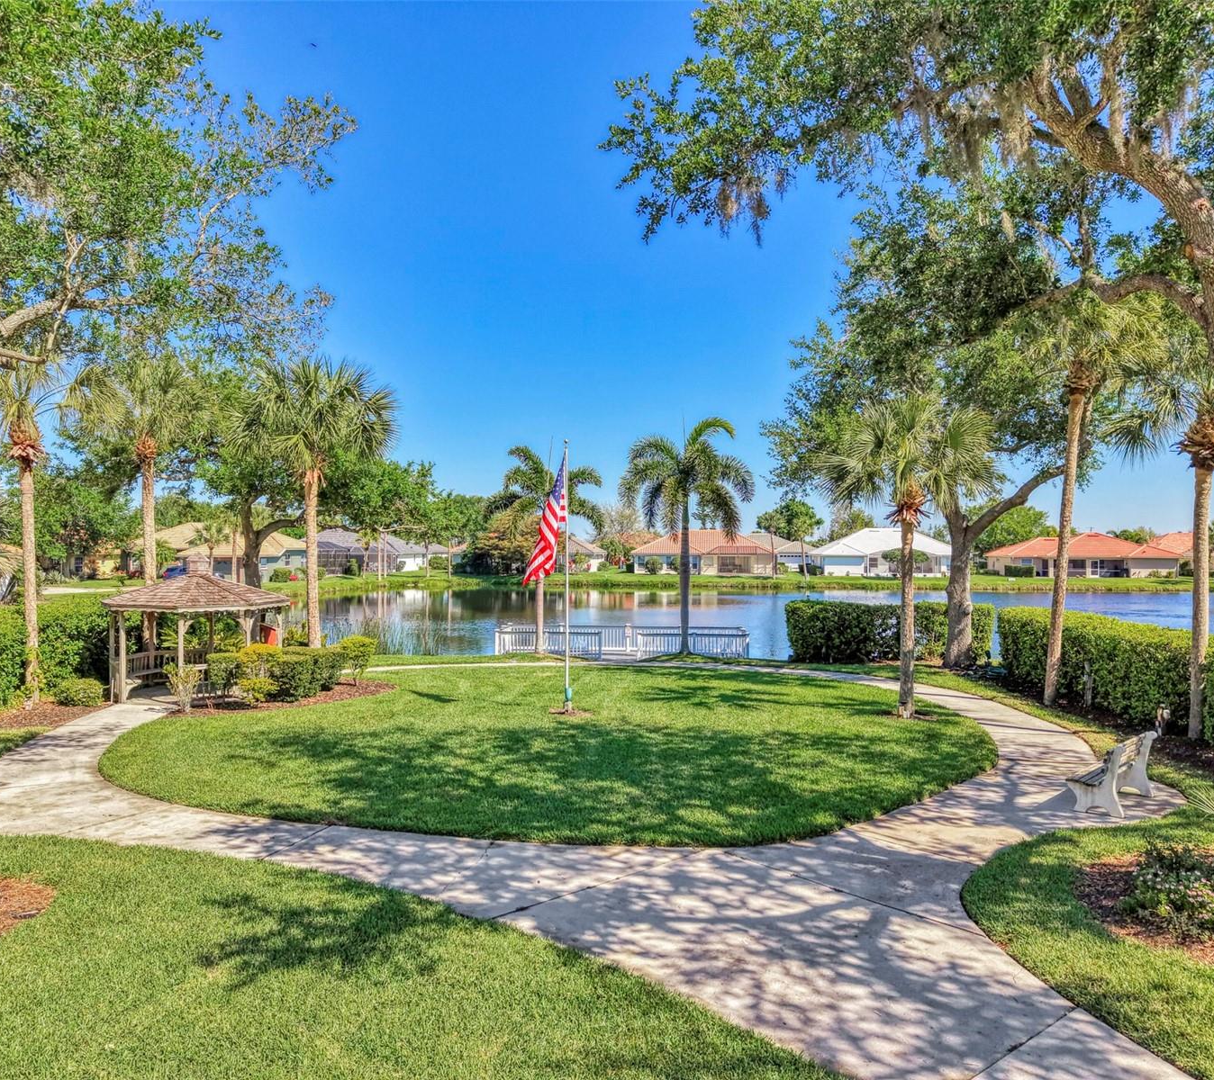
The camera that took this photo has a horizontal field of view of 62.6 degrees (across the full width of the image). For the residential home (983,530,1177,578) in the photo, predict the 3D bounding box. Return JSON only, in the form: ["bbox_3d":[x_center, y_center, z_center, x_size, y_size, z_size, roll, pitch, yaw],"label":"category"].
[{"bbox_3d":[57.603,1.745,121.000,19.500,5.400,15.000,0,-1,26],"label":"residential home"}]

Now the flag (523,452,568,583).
[{"bbox_3d":[-1.338,-0.422,21.400,0.970,2.800,0.400,0,0,0],"label":"flag"}]

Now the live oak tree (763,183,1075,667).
[{"bbox_3d":[9.482,-3.465,30.000,9.800,14.400,9.600,0,0,0],"label":"live oak tree"}]

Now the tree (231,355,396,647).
[{"bbox_3d":[-8.101,-0.529,27.604,4.400,8.600,4.300,0,0,0],"label":"tree"}]

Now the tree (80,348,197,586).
[{"bbox_3d":[-13.109,-0.899,28.000,3.280,8.960,3.500,0,0,0],"label":"tree"}]

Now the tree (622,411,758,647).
[{"bbox_3d":[2.514,-0.158,31.200,4.220,7.380,4.100,0,0,0],"label":"tree"}]

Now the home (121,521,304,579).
[{"bbox_3d":[-42.300,1.263,106.994,18.800,6.000,15.000,0,0,0],"label":"home"}]

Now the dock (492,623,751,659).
[{"bbox_3d":[0.467,3.289,31.900,7.900,1.000,2.700,0,0,7],"label":"dock"}]

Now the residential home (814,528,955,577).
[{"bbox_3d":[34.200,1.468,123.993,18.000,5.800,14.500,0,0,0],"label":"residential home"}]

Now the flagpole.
[{"bbox_3d":[-0.855,0.783,21.496,0.130,5.900,0.130,0,0,0],"label":"flagpole"}]

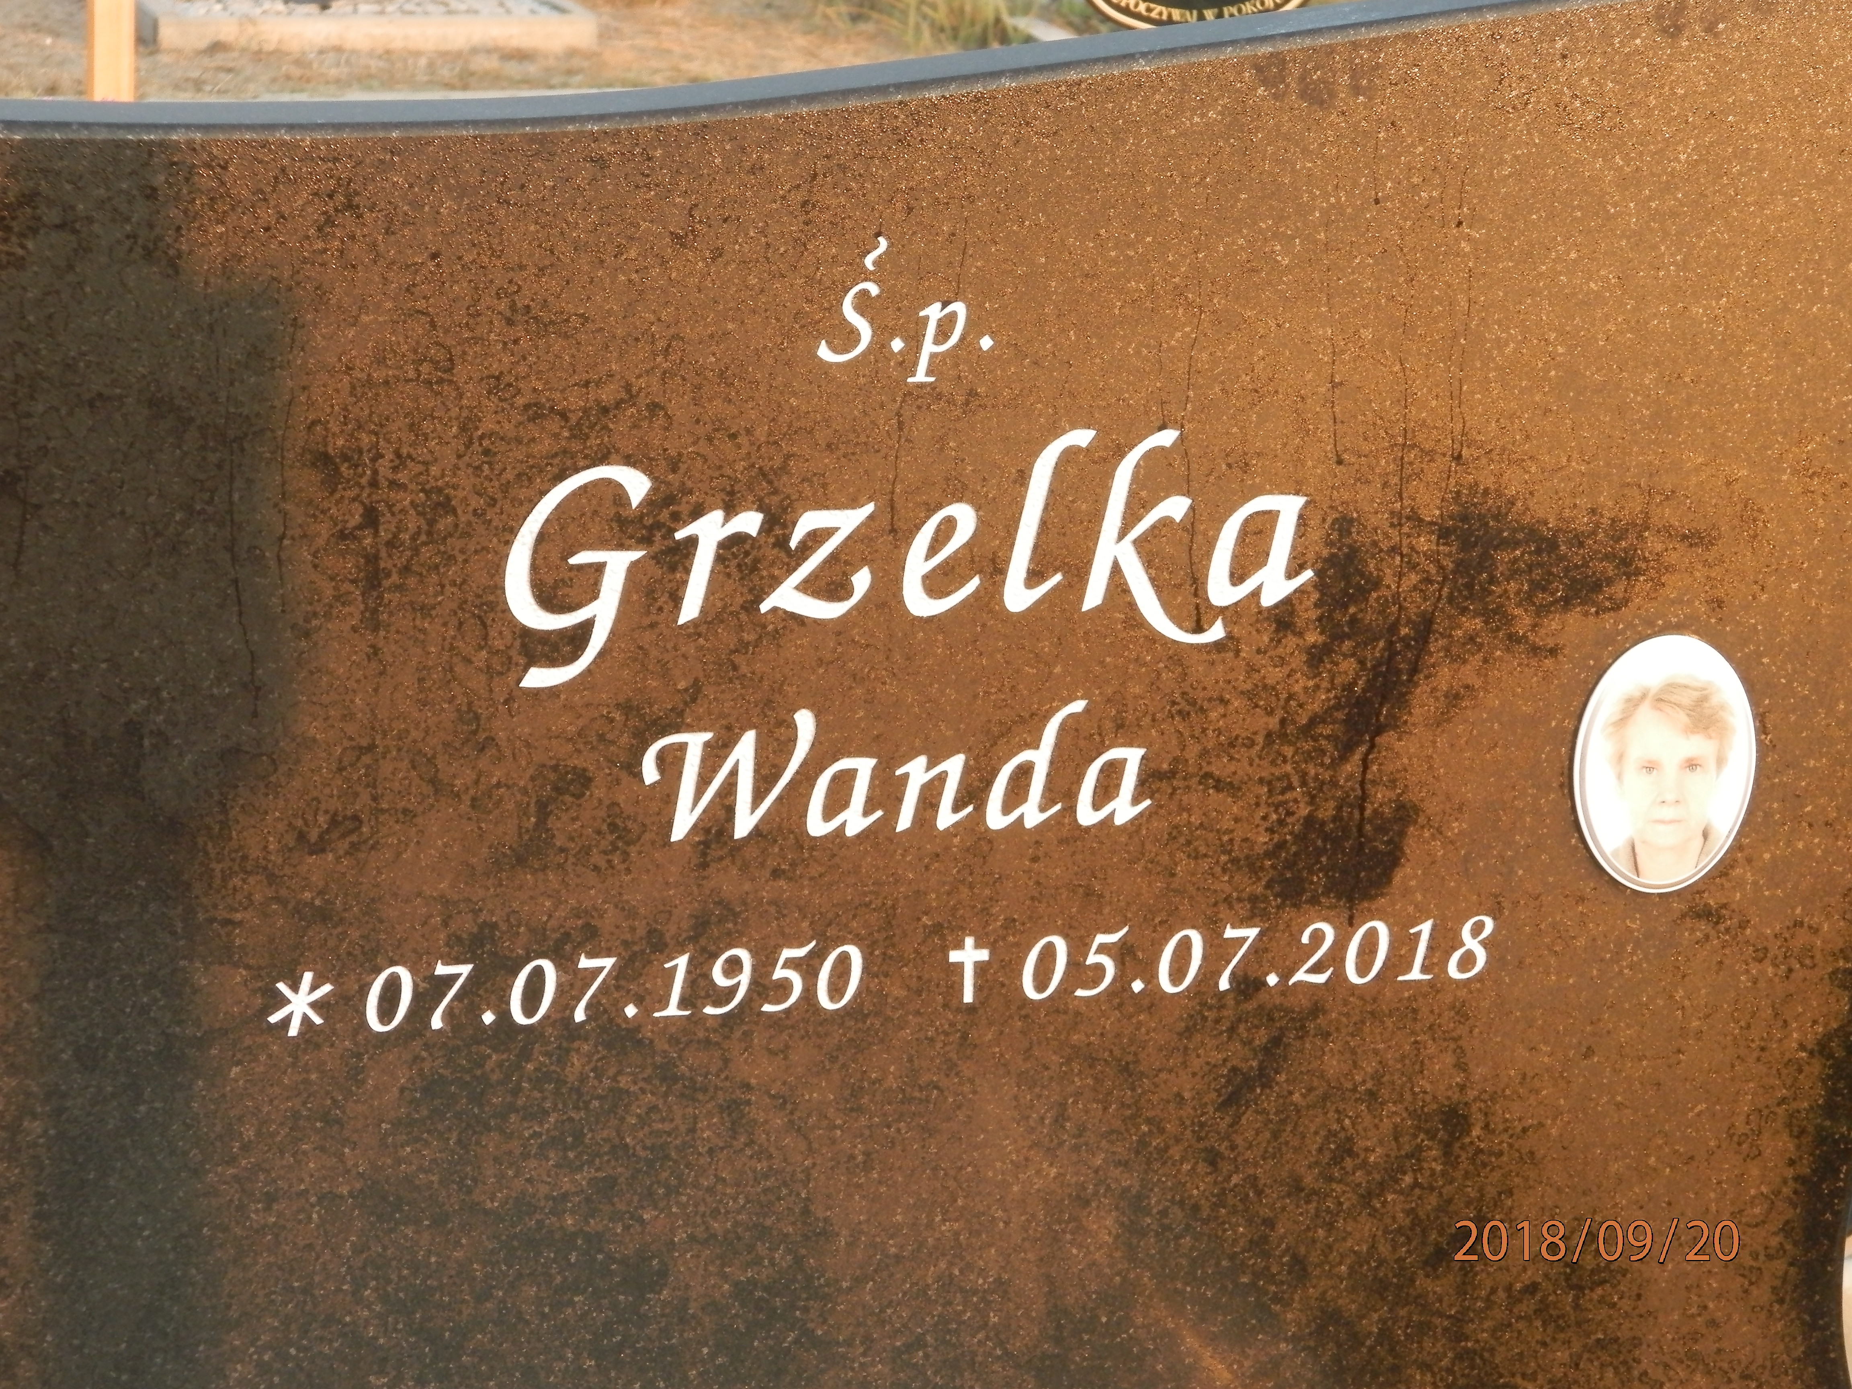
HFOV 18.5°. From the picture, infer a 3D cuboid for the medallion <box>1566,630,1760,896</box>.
[{"bbox_3d":[0.418,0.040,3.201,0.109,0.149,0.012,-1,12,-13],"label":"medallion"}]

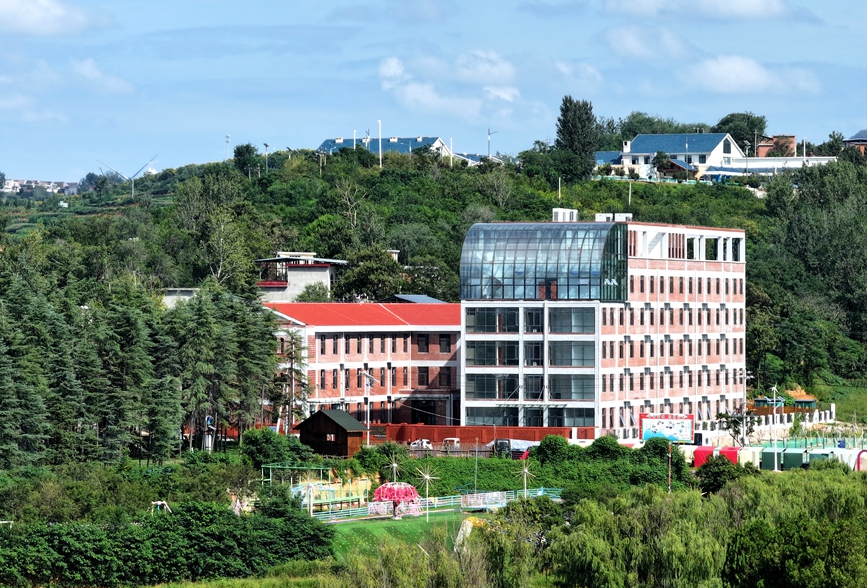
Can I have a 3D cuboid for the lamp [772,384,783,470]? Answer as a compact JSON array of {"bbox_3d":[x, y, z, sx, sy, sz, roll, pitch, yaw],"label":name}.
[{"bbox_3d":[34.900,13.500,422.000,1.300,8.800,1.000,0,0,20],"label":"lamp"}]

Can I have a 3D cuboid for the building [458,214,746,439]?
[{"bbox_3d":[20.400,4.000,477.400,15.800,24.200,58.800,0,0,20],"label":"building"}]

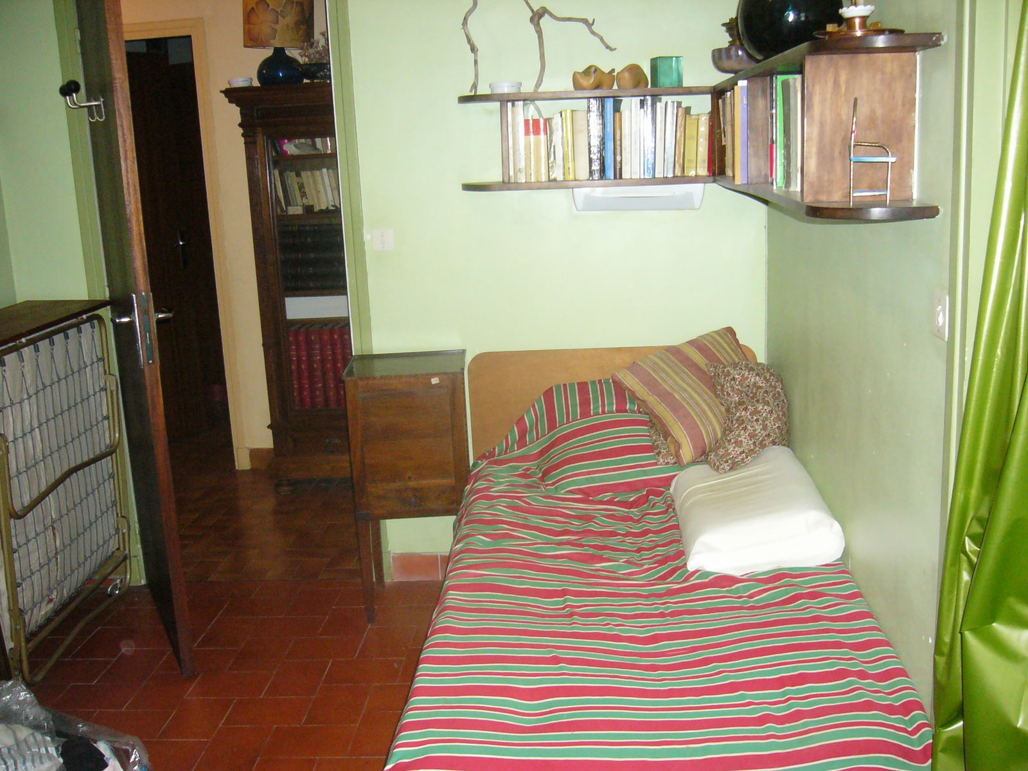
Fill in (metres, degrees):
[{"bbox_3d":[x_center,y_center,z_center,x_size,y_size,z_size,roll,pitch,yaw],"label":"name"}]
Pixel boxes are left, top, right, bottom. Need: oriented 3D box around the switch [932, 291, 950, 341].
[{"bbox_3d":[0.696,-0.114,1.696,0.011,0.075,0.070,-2,12,4],"label":"switch"}]

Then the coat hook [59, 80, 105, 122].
[{"bbox_3d":[-1.267,-0.827,3.040,0.095,0.115,0.170,-8,13,-25],"label":"coat hook"}]

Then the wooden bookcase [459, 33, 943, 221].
[{"bbox_3d":[0.284,-0.592,2.492,0.960,0.295,1.620,-2,12,3],"label":"wooden bookcase"}]

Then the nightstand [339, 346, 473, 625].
[{"bbox_3d":[-0.320,0.328,3.365,0.352,0.797,0.335,-2,12,3],"label":"nightstand"}]

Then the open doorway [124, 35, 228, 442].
[{"bbox_3d":[-1.768,-0.582,4.964,0.750,2.030,0.120,-2,12,3],"label":"open doorway"}]

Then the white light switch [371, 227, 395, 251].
[{"bbox_3d":[-0.425,-0.473,3.371,0.073,0.077,0.014,-2,12,3],"label":"white light switch"}]

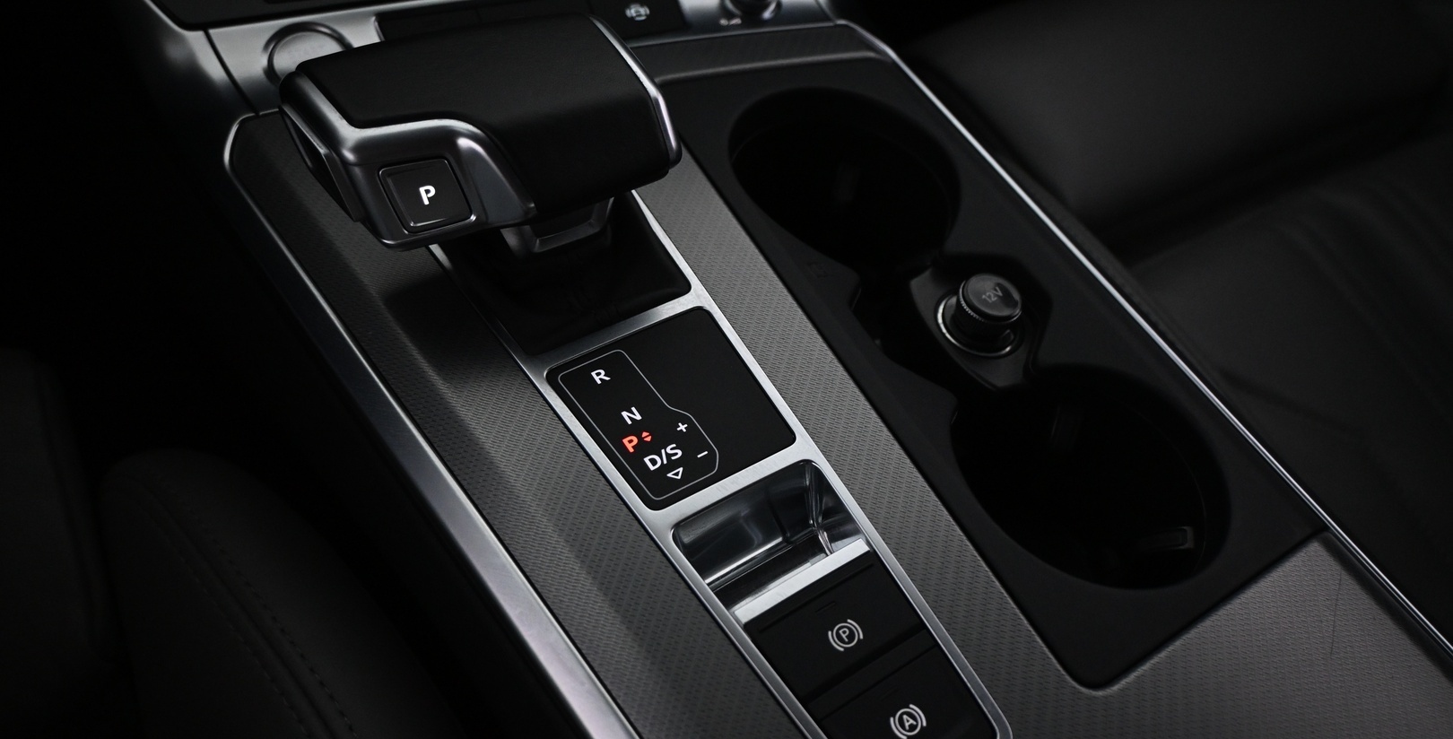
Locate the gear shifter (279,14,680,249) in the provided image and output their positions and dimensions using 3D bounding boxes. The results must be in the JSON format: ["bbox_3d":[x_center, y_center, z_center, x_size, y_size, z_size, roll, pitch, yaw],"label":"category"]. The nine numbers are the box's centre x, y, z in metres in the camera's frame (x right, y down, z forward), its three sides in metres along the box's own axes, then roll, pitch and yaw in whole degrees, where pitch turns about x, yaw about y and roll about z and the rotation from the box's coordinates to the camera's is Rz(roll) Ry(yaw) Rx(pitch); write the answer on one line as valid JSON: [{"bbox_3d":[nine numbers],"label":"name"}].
[{"bbox_3d":[-0.070,-0.067,0.336,0.098,0.046,0.068,-21,58,-22],"label":"gear shifter"}]

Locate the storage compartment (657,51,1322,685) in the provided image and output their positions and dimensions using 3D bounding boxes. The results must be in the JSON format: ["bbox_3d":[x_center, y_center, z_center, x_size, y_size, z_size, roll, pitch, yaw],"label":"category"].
[{"bbox_3d":[0.074,-0.009,0.404,0.104,0.065,0.262,-21,58,-22],"label":"storage compartment"}]

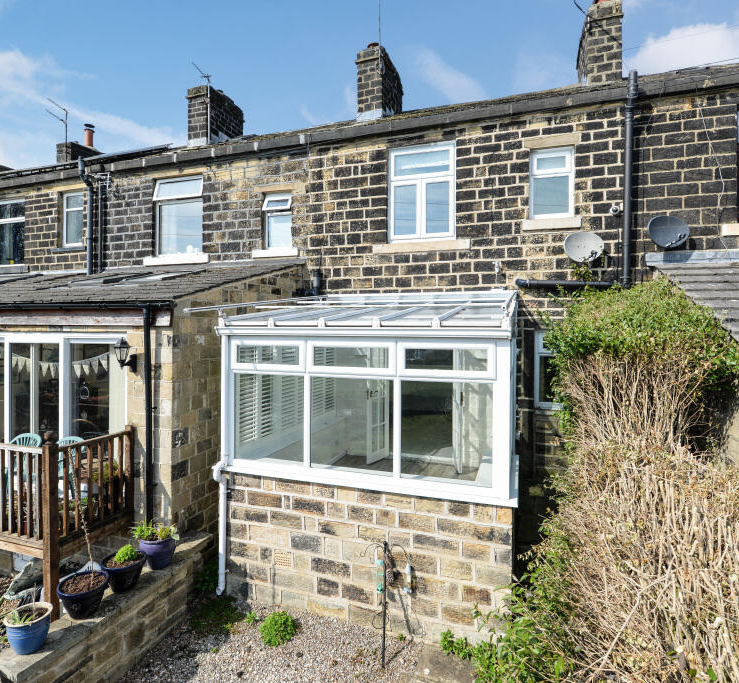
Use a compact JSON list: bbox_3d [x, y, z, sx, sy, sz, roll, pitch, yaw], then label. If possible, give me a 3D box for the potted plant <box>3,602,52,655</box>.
[{"bbox_3d":[-2.783,2.329,3.466,0.314,0.304,0.314,1,1,17],"label":"potted plant"}]

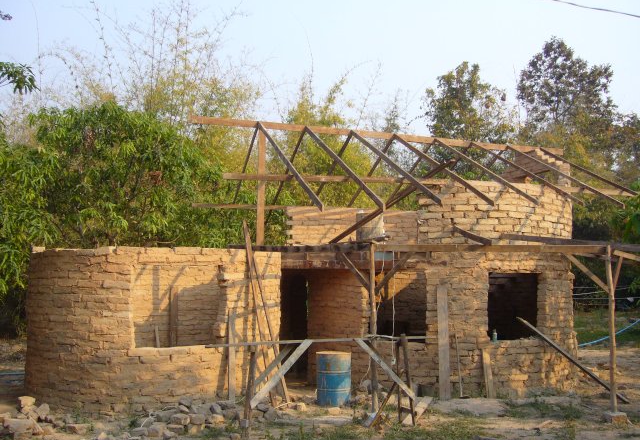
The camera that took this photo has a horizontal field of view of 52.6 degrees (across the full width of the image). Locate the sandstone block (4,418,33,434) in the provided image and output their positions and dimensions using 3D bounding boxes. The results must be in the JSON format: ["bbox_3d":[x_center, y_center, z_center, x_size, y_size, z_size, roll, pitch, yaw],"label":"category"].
[{"bbox_3d":[-4.007,2.744,8.600,0.360,0.190,0.220,2,-7,-14],"label":"sandstone block"}]

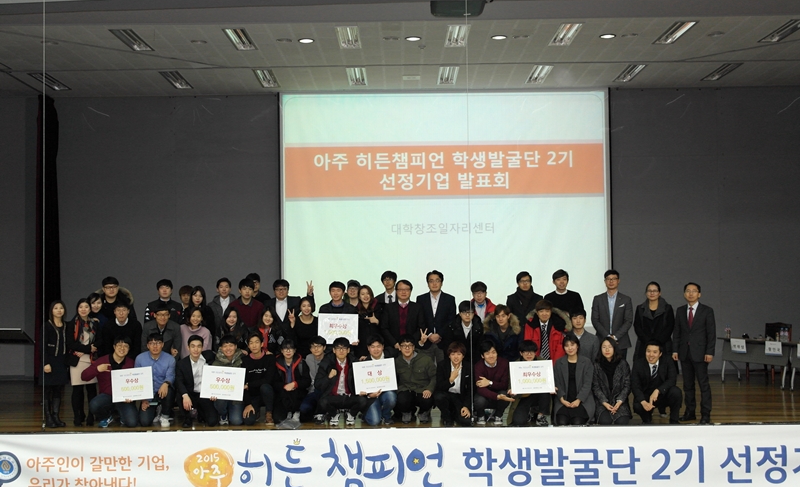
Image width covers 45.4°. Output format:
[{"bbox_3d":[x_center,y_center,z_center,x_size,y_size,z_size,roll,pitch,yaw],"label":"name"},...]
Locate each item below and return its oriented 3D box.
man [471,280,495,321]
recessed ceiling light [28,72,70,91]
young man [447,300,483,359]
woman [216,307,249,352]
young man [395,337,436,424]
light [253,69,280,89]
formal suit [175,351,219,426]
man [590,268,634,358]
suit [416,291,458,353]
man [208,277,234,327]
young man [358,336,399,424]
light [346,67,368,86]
[{"bbox_3d":[1.088,1.363,12.600,0.500,1.730,0.350,-1,-2,5],"label":"man"},{"bbox_3d":[-5.786,-2.688,15.821,0.310,0.090,1.220,-1,-2,0],"label":"recessed ceiling light"},{"bbox_3d":[0.836,1.455,12.198,0.490,1.455,0.450,-1,-2,2],"label":"young man"},{"bbox_3d":[-2.134,1.517,12.171,0.460,1.403,0.480,-1,-2,-5],"label":"woman"},{"bbox_3d":[0.209,1.707,12.063,0.550,1.038,0.750,-1,-2,3],"label":"young man"},{"bbox_3d":[-2.198,-2.774,15.847,0.300,0.090,1.220,-1,-2,0],"label":"light"},{"bbox_3d":[-2.593,1.830,12.186,0.550,0.877,0.680,0,-2,-17],"label":"formal suit"},{"bbox_3d":[2.781,1.282,12.461,0.550,1.872,0.350,-1,-1,7],"label":"man"},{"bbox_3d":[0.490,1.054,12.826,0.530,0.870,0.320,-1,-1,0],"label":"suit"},{"bbox_3d":[-2.408,1.379,13.070,0.500,1.800,0.320,-1,-2,-7],"label":"man"},{"bbox_3d":[-0.258,1.676,11.750,0.510,1.080,0.680,-1,-2,-2],"label":"young man"},{"bbox_3d":[-0.697,-2.776,15.774,0.300,0.100,1.230,-1,-1,0],"label":"light"}]

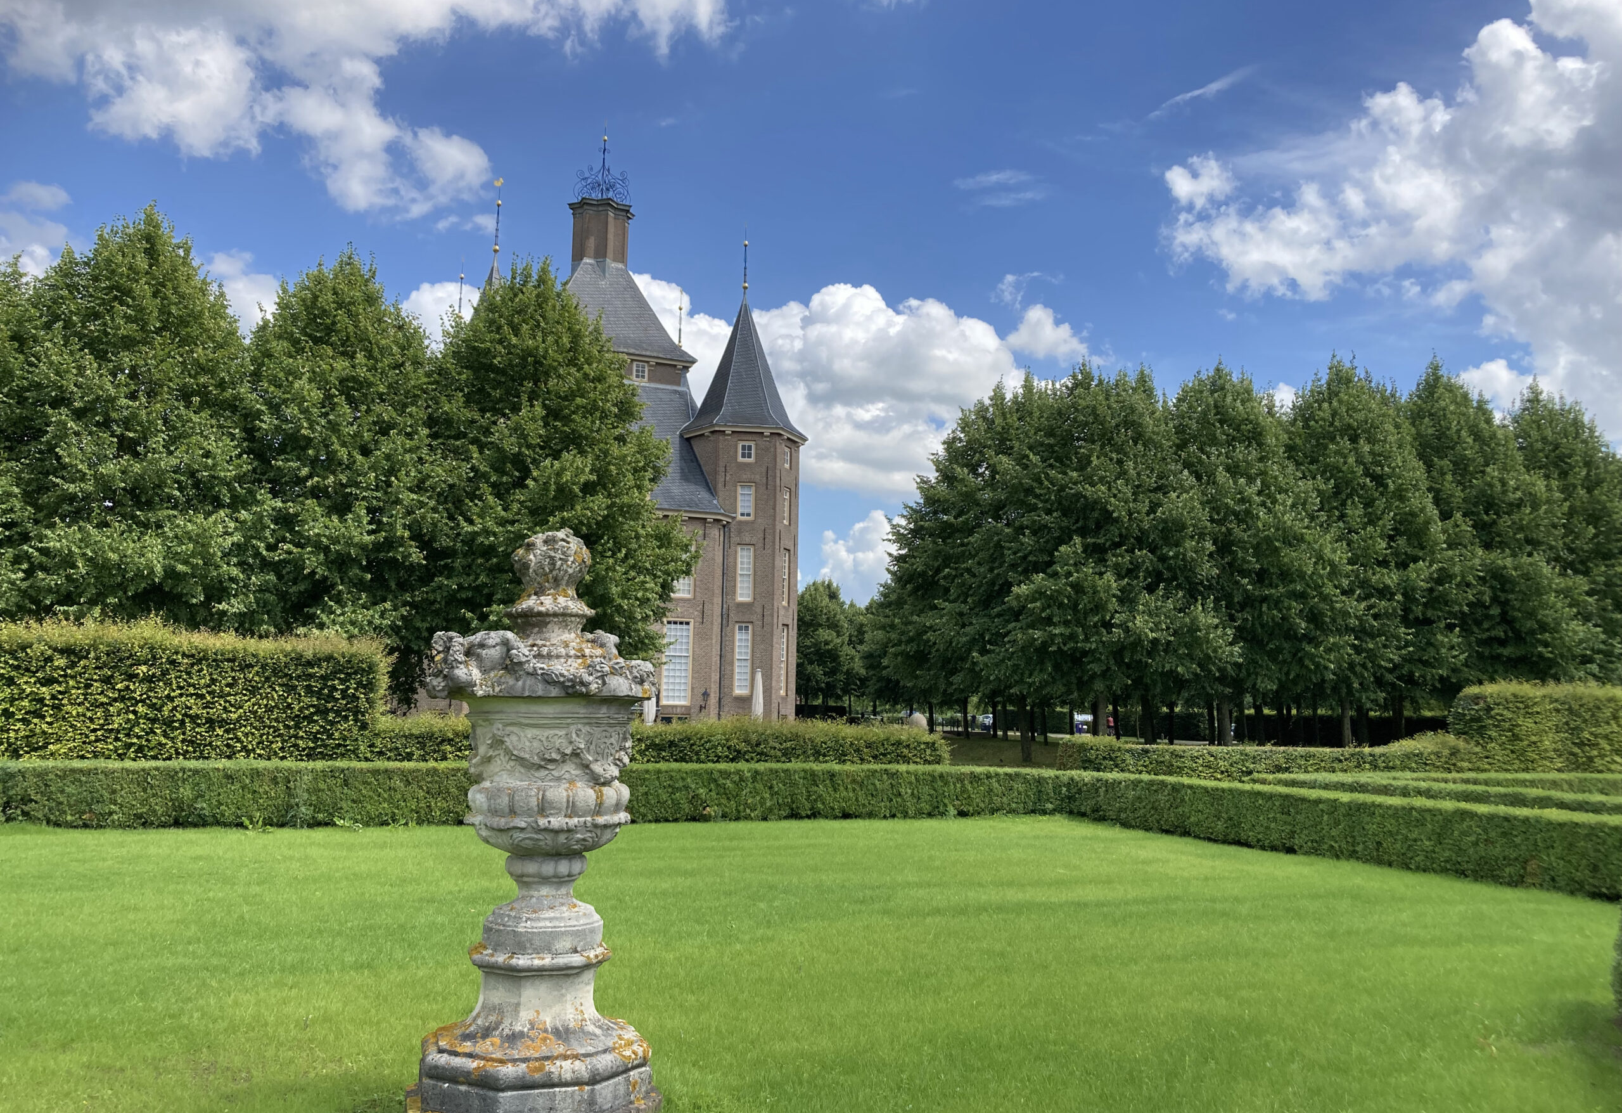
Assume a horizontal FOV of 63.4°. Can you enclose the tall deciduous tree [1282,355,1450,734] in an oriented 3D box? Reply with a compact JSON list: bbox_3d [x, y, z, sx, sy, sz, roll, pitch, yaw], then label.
[{"bbox_3d":[19.986,0.111,47.667,6.200,14.909,6.200,4,-7,-22],"label":"tall deciduous tree"}]

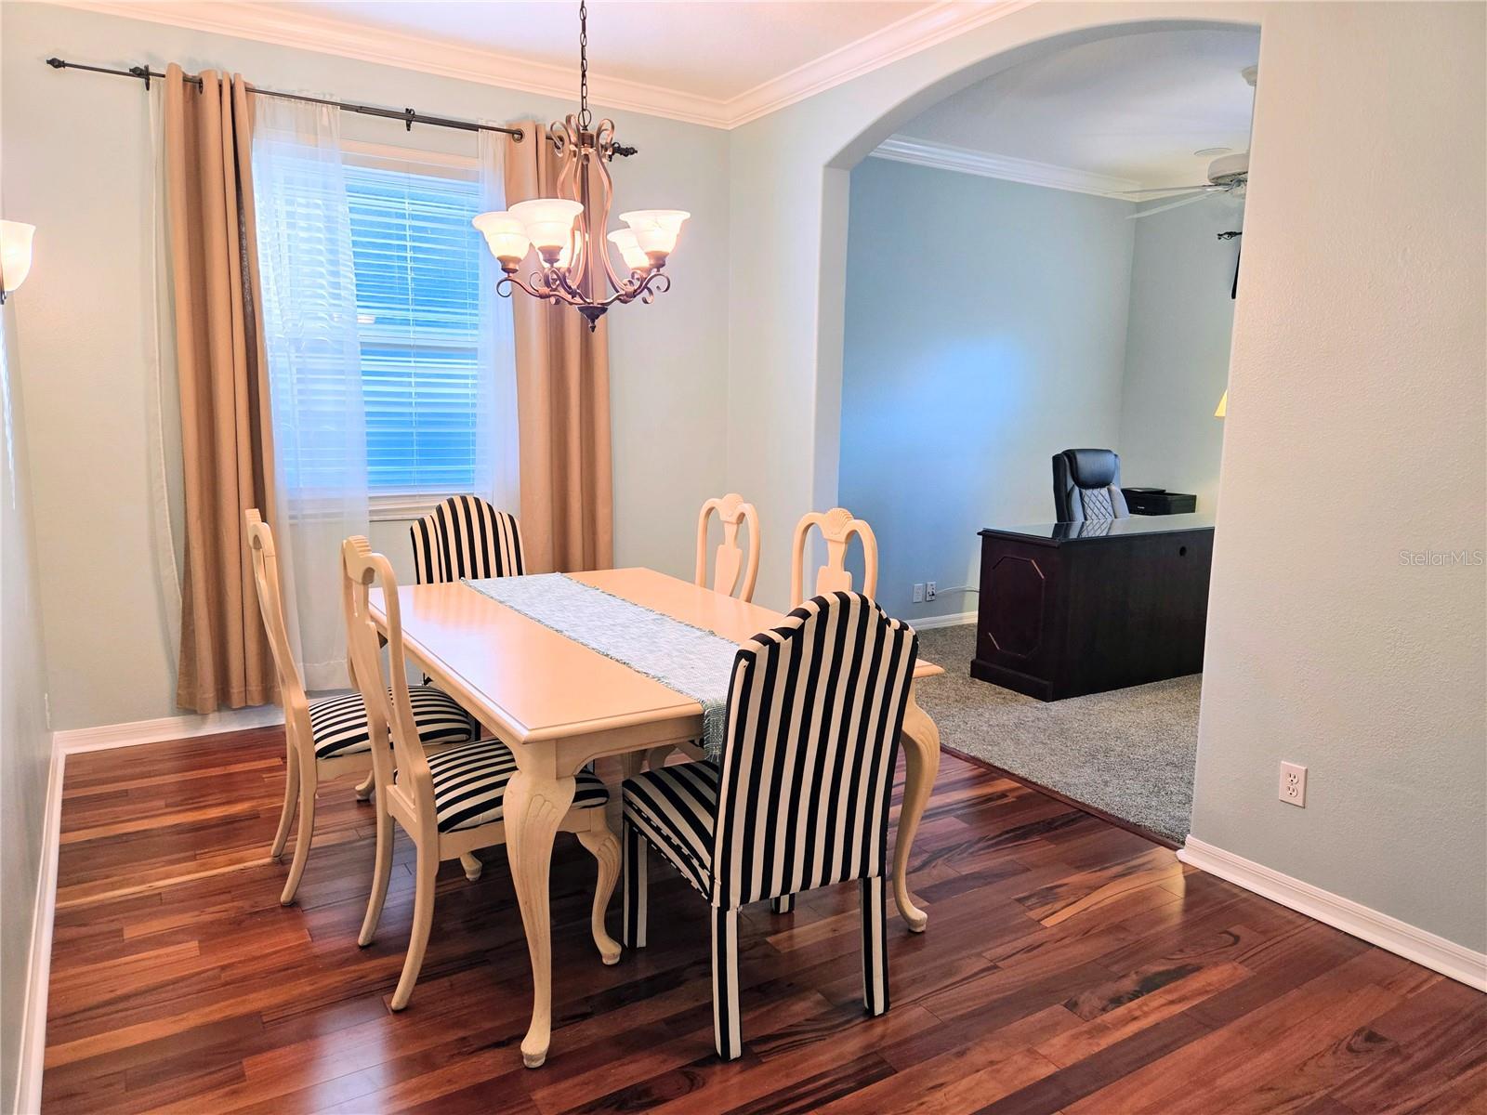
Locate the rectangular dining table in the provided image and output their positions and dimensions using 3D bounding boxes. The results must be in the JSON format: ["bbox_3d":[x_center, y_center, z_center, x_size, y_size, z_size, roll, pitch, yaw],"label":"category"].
[{"bbox_3d":[-0.432,0.566,3.046,1.127,0.738,1.725,-5,11,-32],"label":"rectangular dining table"}]

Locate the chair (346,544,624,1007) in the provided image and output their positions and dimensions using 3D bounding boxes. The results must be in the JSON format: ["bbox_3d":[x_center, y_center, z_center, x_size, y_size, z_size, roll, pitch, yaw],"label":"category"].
[{"bbox_3d":[-0.675,0.472,2.485,0.561,1.093,0.518,-5,11,-32],"label":"chair"}]

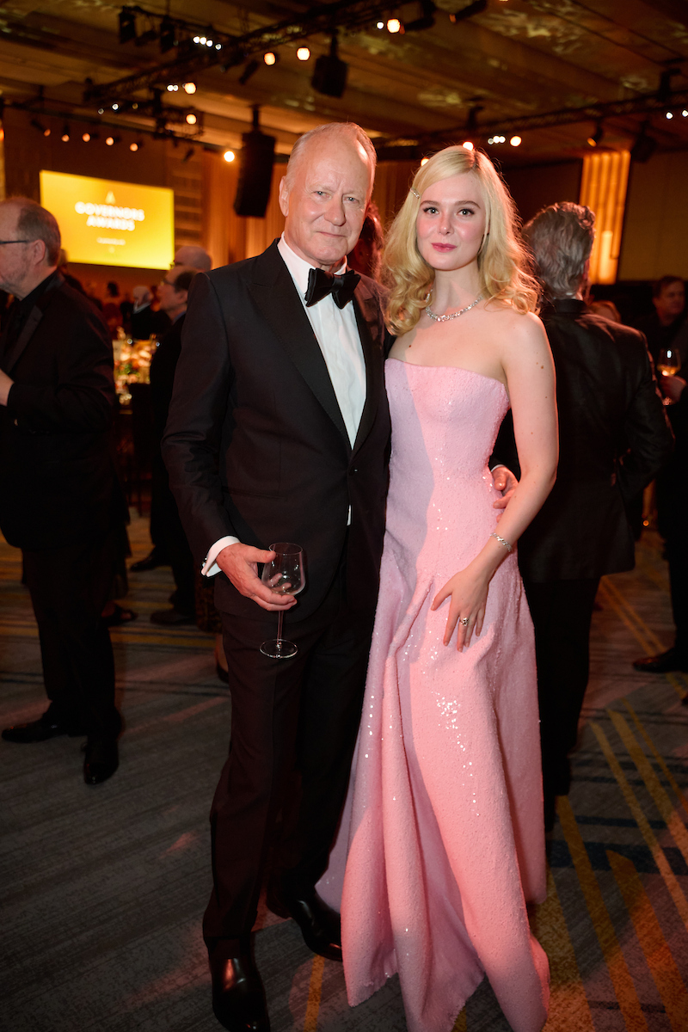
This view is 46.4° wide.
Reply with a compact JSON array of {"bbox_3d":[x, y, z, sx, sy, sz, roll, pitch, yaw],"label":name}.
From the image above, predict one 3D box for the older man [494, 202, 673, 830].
[{"bbox_3d":[0.671,0.019,2.485,0.600,1.840,0.460,6,13,17],"label":"older man"}]

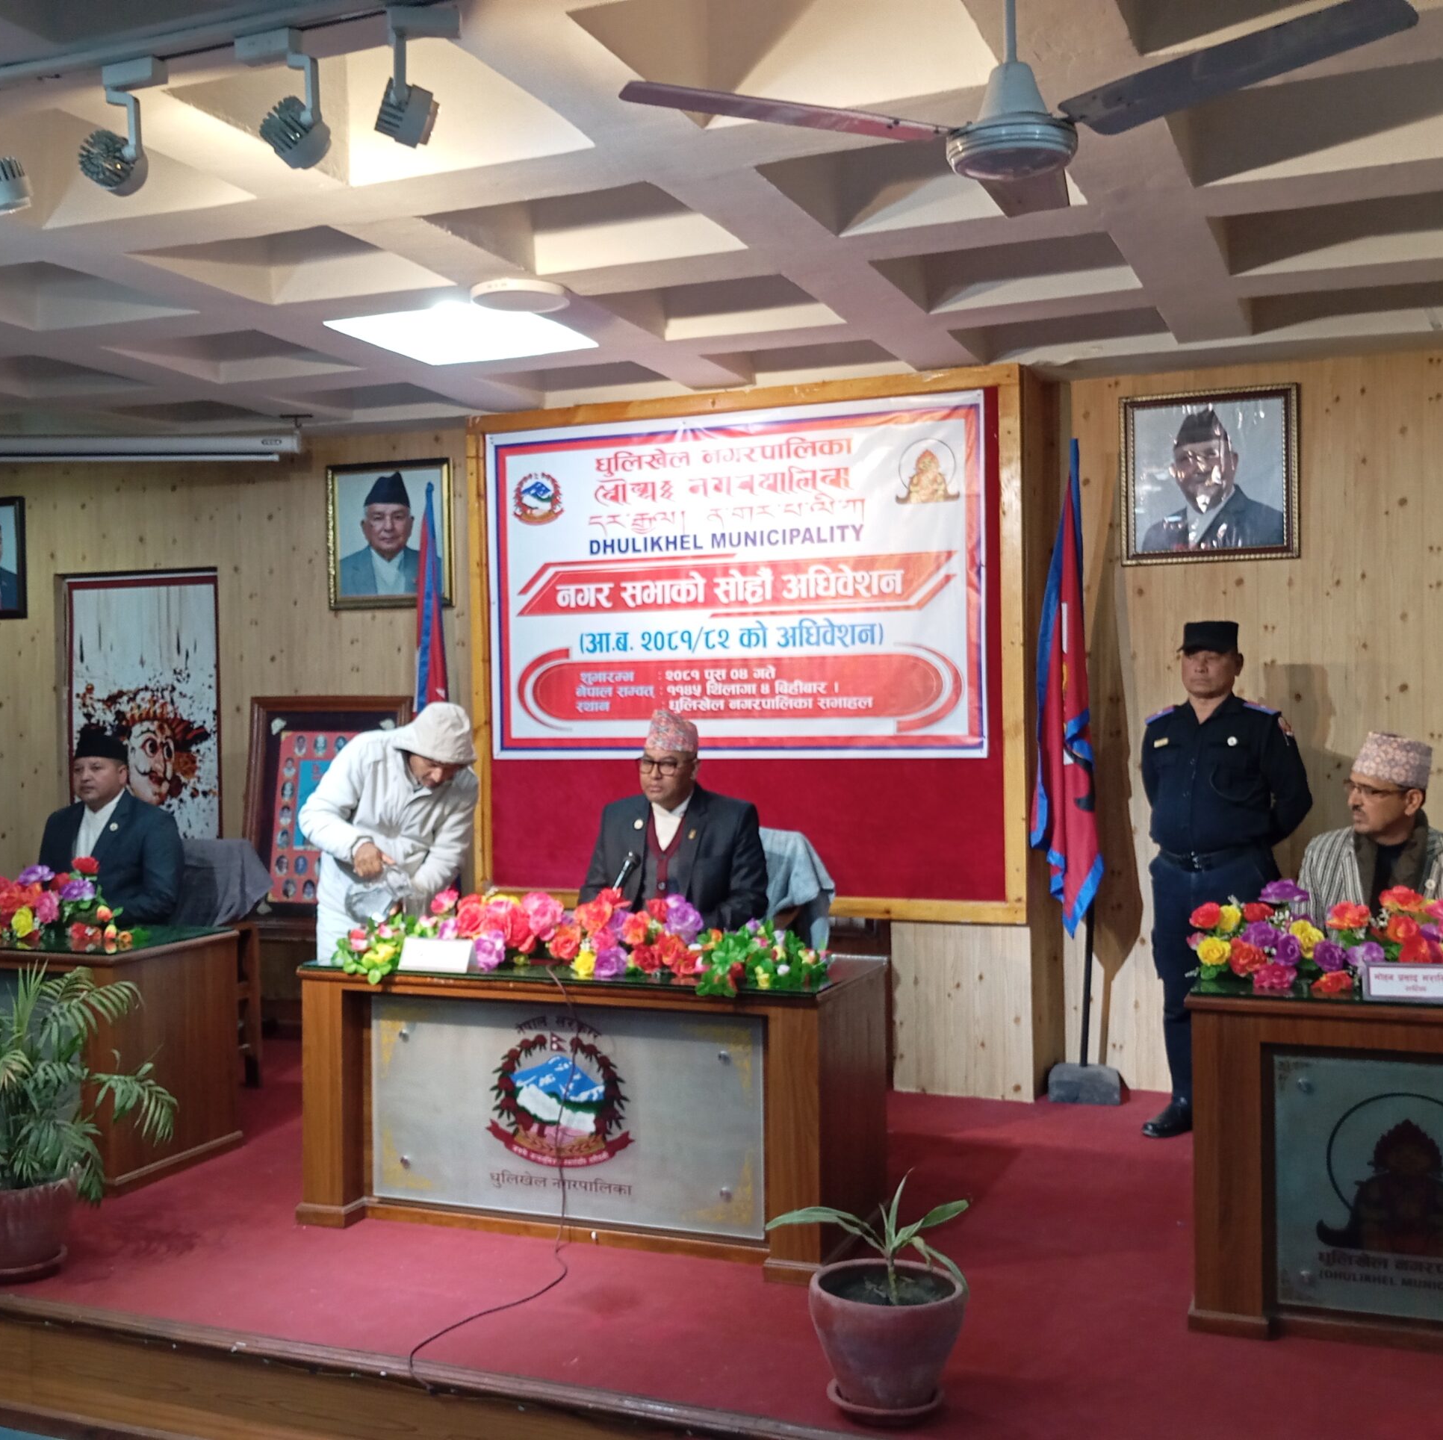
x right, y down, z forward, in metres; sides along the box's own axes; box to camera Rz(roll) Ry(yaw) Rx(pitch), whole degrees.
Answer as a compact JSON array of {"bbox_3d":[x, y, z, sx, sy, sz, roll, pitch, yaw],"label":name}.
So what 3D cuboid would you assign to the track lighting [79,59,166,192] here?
[{"bbox_3d":[-1.146,-1.121,2.937,0.135,0.235,0.135,-1,0,9],"label":"track lighting"}]

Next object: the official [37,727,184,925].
[{"bbox_3d":[-2.252,0.738,5.520,0.570,1.420,0.720,-1,0,20],"label":"official"}]

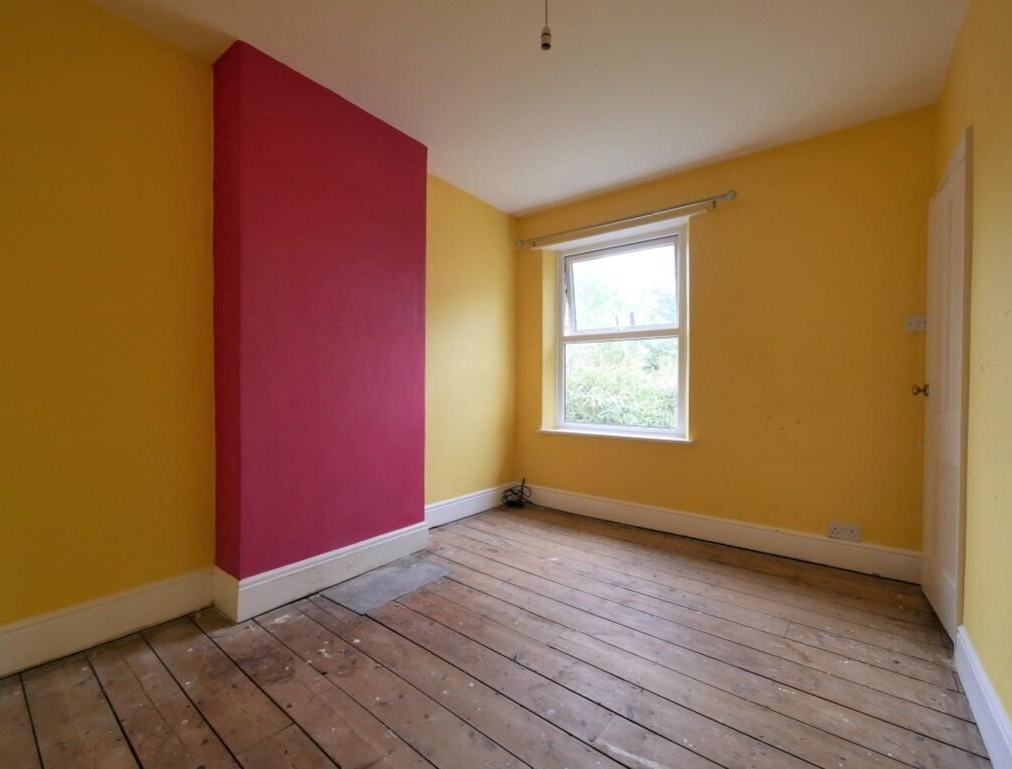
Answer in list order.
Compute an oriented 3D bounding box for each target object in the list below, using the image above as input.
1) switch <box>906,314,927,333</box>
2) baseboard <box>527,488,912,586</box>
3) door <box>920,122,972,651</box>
[{"bbox_3d":[2.198,-0.325,2.215,0.086,0.086,0.014,1,1,35],"label":"switch"},{"bbox_3d":[1.155,0.971,2.965,2.625,0.180,0.022,1,1,35],"label":"baseboard"},{"bbox_3d":[1.968,0.059,1.836,0.050,2.020,0.700,1,1,36],"label":"door"}]

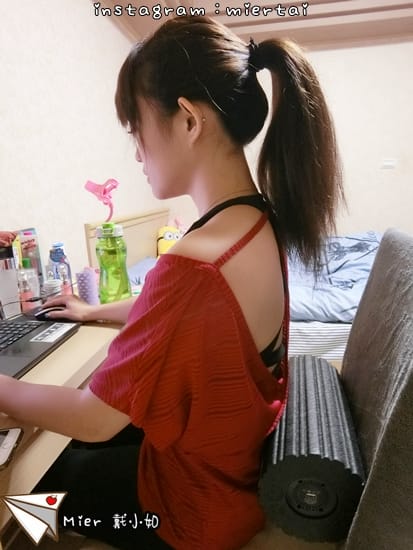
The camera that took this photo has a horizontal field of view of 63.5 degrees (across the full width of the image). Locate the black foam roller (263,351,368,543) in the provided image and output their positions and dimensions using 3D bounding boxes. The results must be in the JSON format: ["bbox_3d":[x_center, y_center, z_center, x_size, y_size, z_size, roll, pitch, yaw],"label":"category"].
[{"bbox_3d":[0.187,0.283,0.601,0.150,0.150,0.300,3,15,14],"label":"black foam roller"}]

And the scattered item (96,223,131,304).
[{"bbox_3d":[-0.246,-0.025,0.878,0.081,0.220,0.081,-5,15,-15],"label":"scattered item"}]

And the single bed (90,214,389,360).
[{"bbox_3d":[0.515,0.102,1.964,2.050,0.870,1.080,3,15,13],"label":"single bed"}]

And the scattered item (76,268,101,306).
[{"bbox_3d":[-0.307,0.034,0.871,0.050,0.110,0.052,-4,15,-13],"label":"scattered item"}]

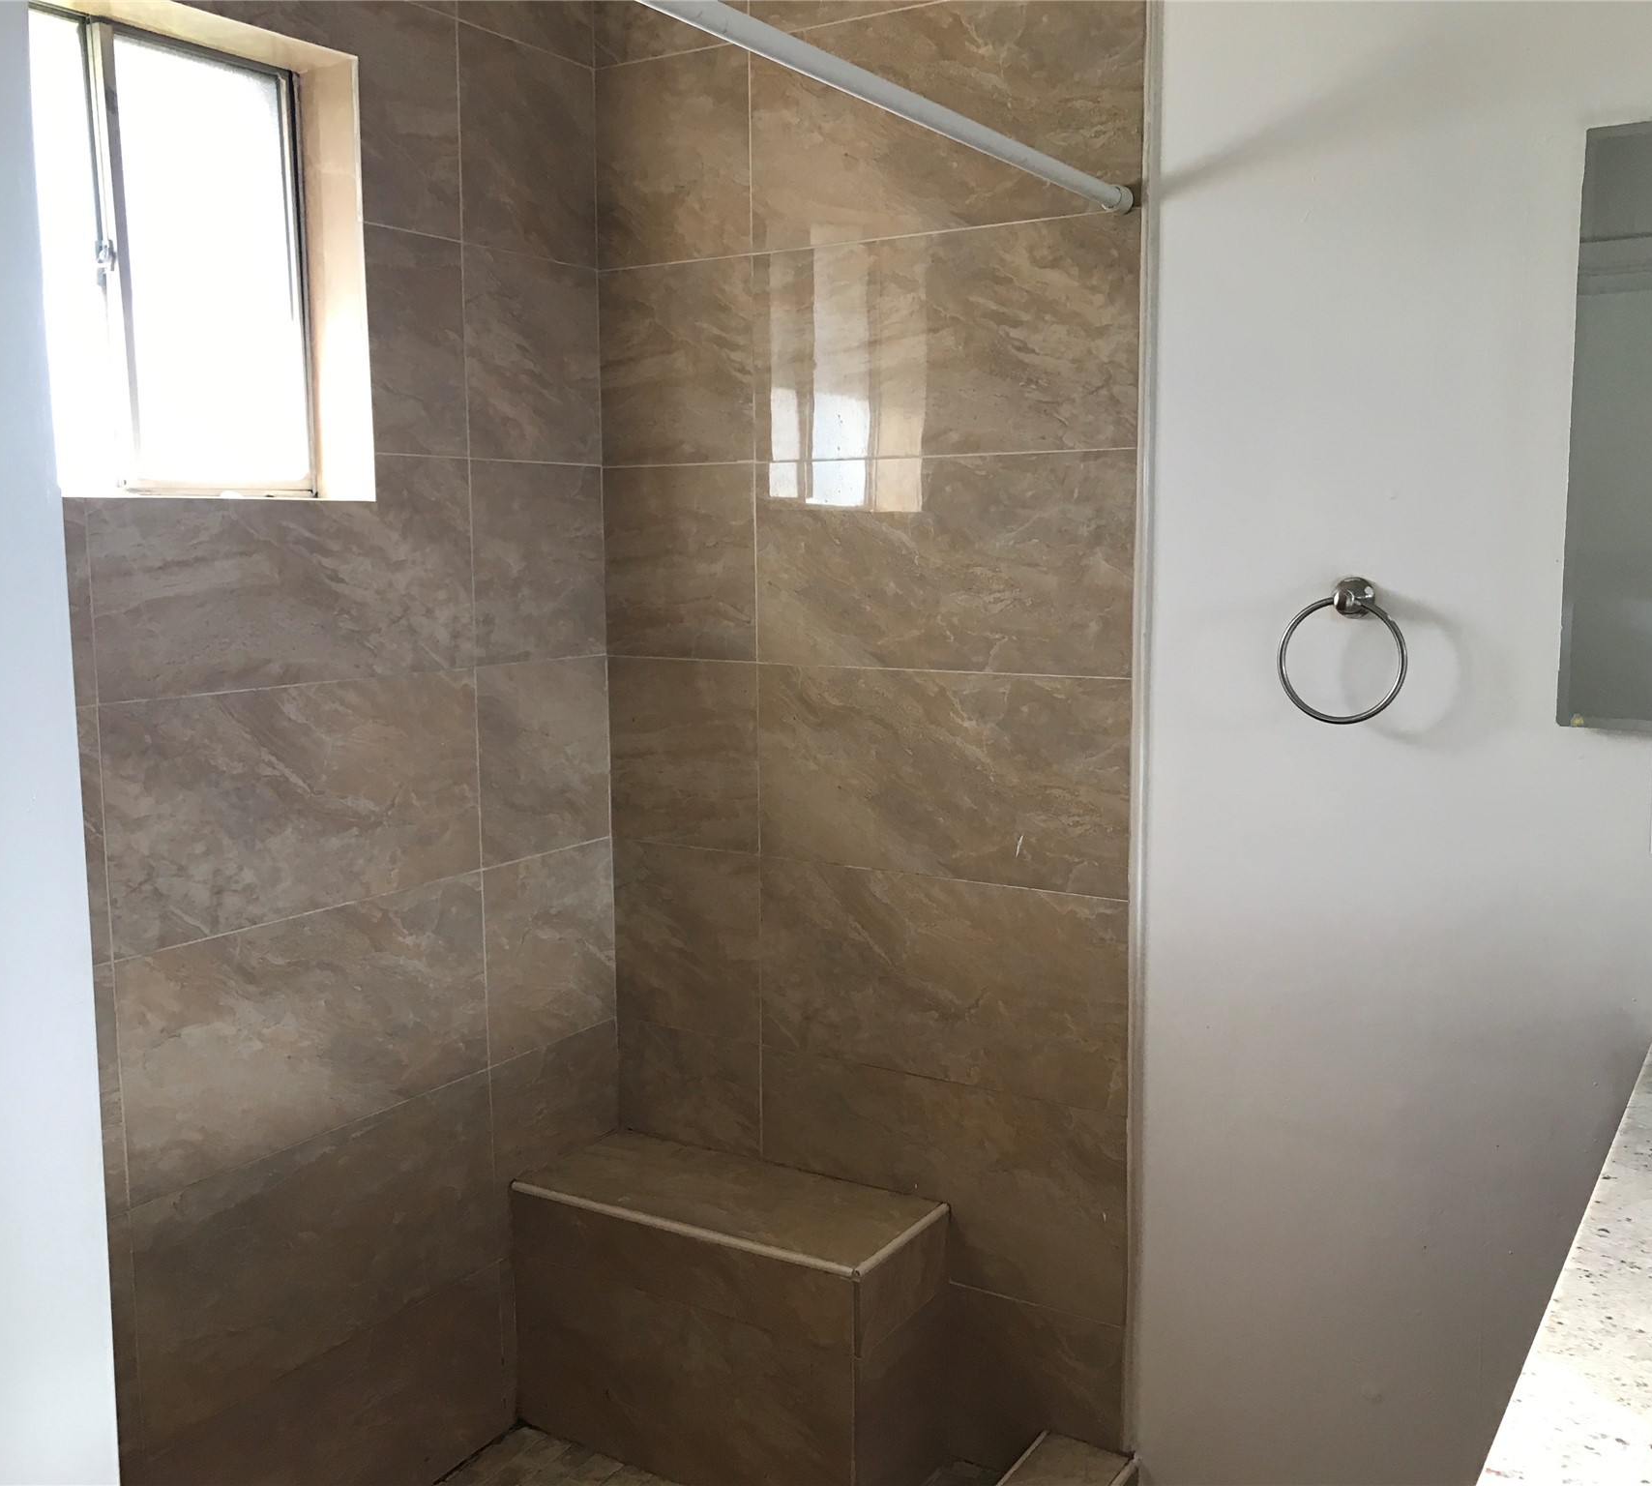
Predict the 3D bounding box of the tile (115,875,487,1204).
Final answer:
[{"bbox_3d":[-0.680,0.378,2.167,0.011,0.303,0.615,4,8,32],"label":"tile"}]

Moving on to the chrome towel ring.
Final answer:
[{"bbox_3d":[0.640,-0.114,1.972,0.156,0.178,0.062,4,8,32],"label":"chrome towel ring"}]

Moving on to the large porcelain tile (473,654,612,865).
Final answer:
[{"bbox_3d":[-0.440,0.026,2.517,0.011,0.303,0.298,4,8,32],"label":"large porcelain tile"}]

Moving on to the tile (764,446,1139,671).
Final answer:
[{"bbox_3d":[0.155,-0.258,2.293,0.608,0.303,0.011,4,8,32],"label":"tile"}]

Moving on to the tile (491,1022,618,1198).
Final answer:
[{"bbox_3d":[-0.436,0.632,2.591,0.011,0.303,0.298,4,8,32],"label":"tile"}]

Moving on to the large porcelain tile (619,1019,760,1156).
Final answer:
[{"bbox_3d":[-0.223,0.561,2.616,0.292,0.188,0.013,4,8,31],"label":"large porcelain tile"}]

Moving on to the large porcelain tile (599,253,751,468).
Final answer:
[{"bbox_3d":[-0.228,-0.583,2.472,0.292,0.301,0.013,4,8,31],"label":"large porcelain tile"}]

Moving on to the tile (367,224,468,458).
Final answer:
[{"bbox_3d":[-0.571,-0.555,2.239,0.011,0.303,0.180,4,8,32],"label":"tile"}]

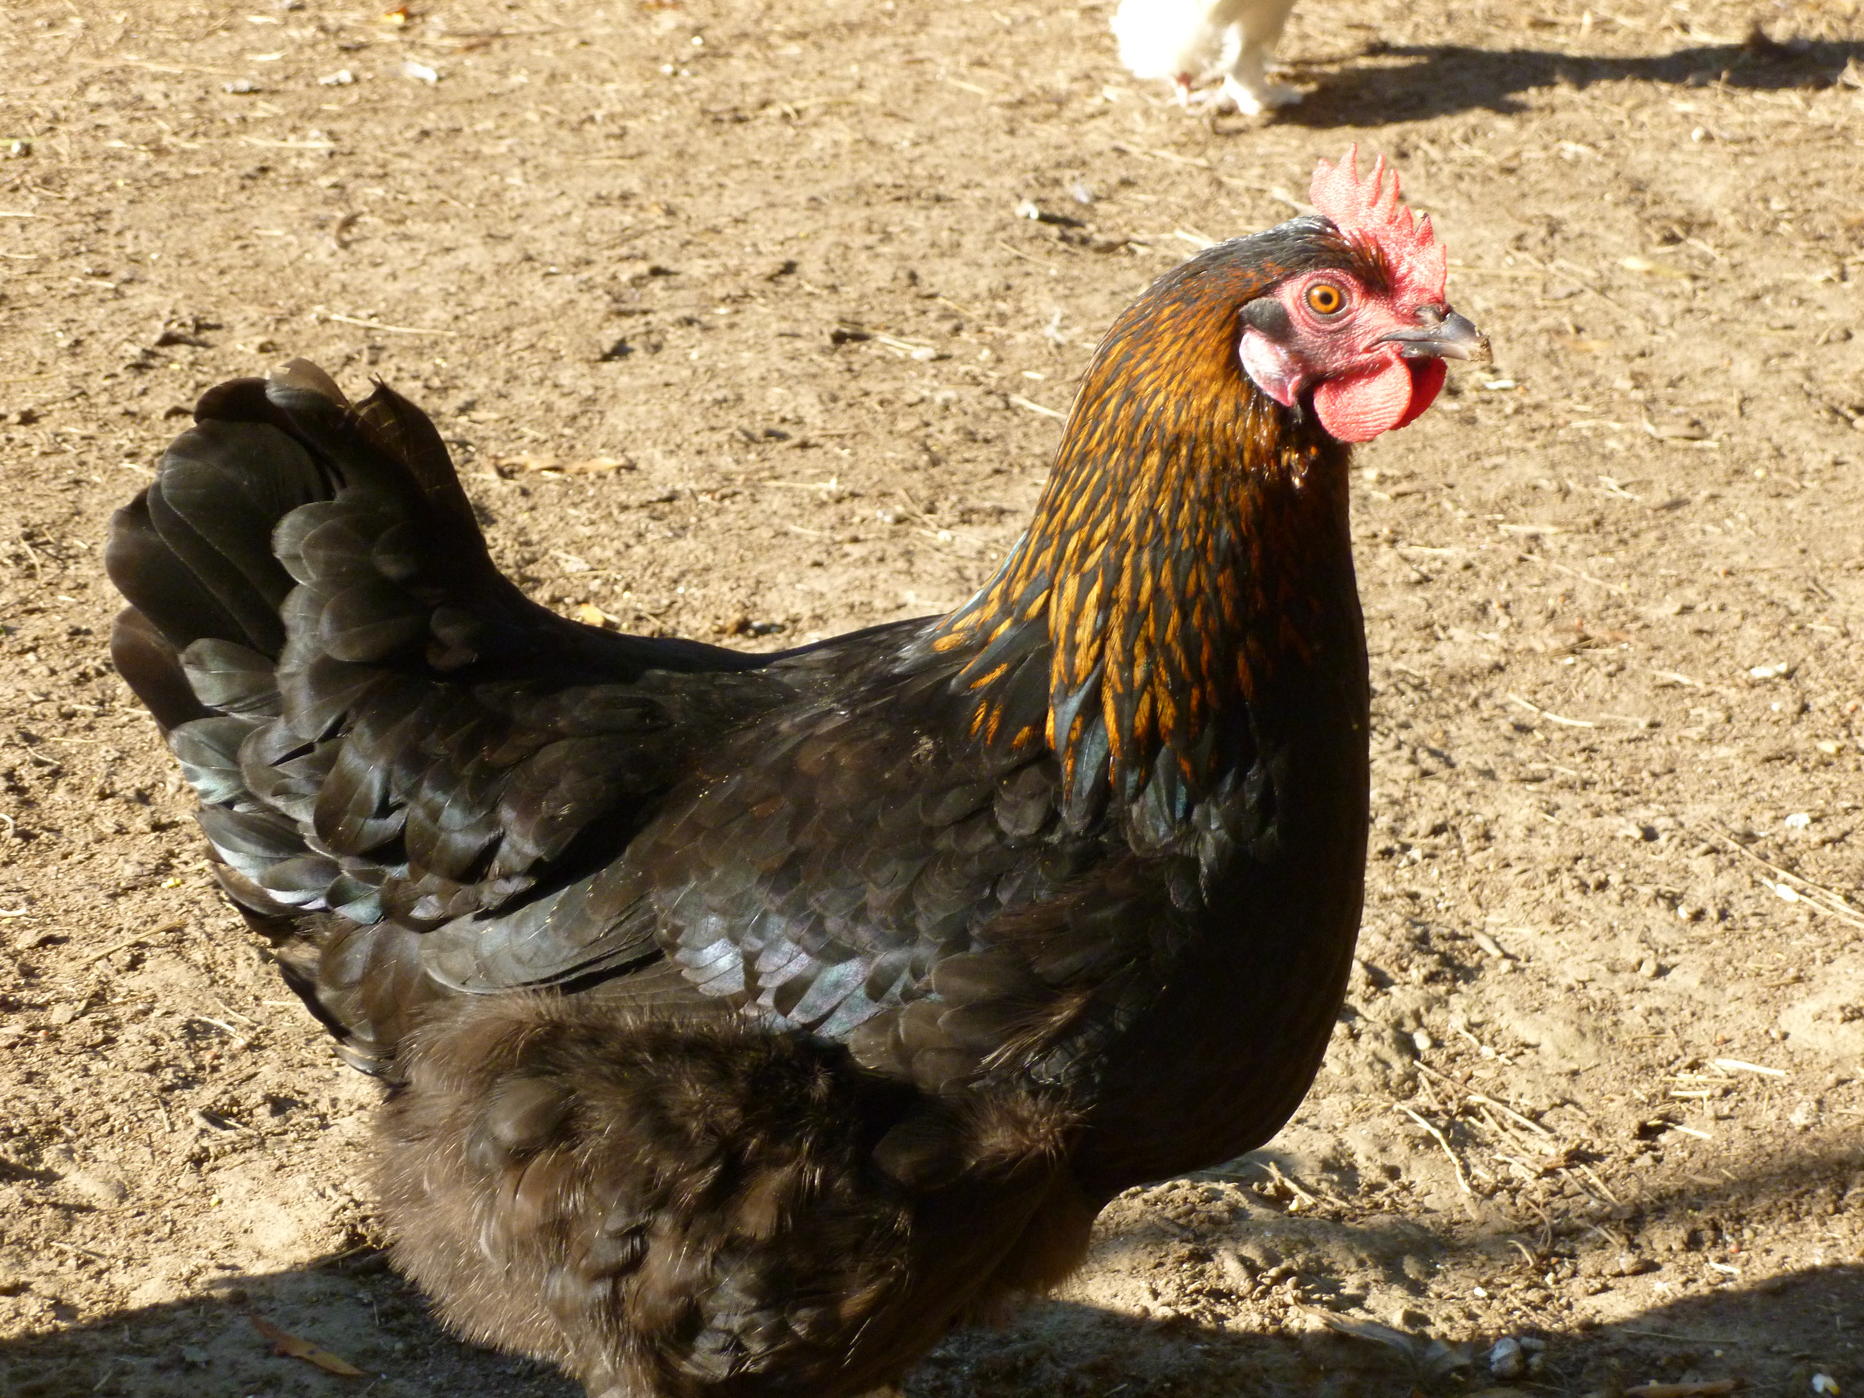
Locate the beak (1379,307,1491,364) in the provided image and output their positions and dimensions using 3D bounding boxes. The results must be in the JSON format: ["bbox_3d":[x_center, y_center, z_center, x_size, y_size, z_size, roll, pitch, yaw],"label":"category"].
[{"bbox_3d":[0.145,-0.105,1.395,0.032,0.014,0.014,10,22,15],"label":"beak"}]

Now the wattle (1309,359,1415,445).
[{"bbox_3d":[0.124,-0.086,1.392,0.028,0.024,0.009,6,21,17],"label":"wattle"}]

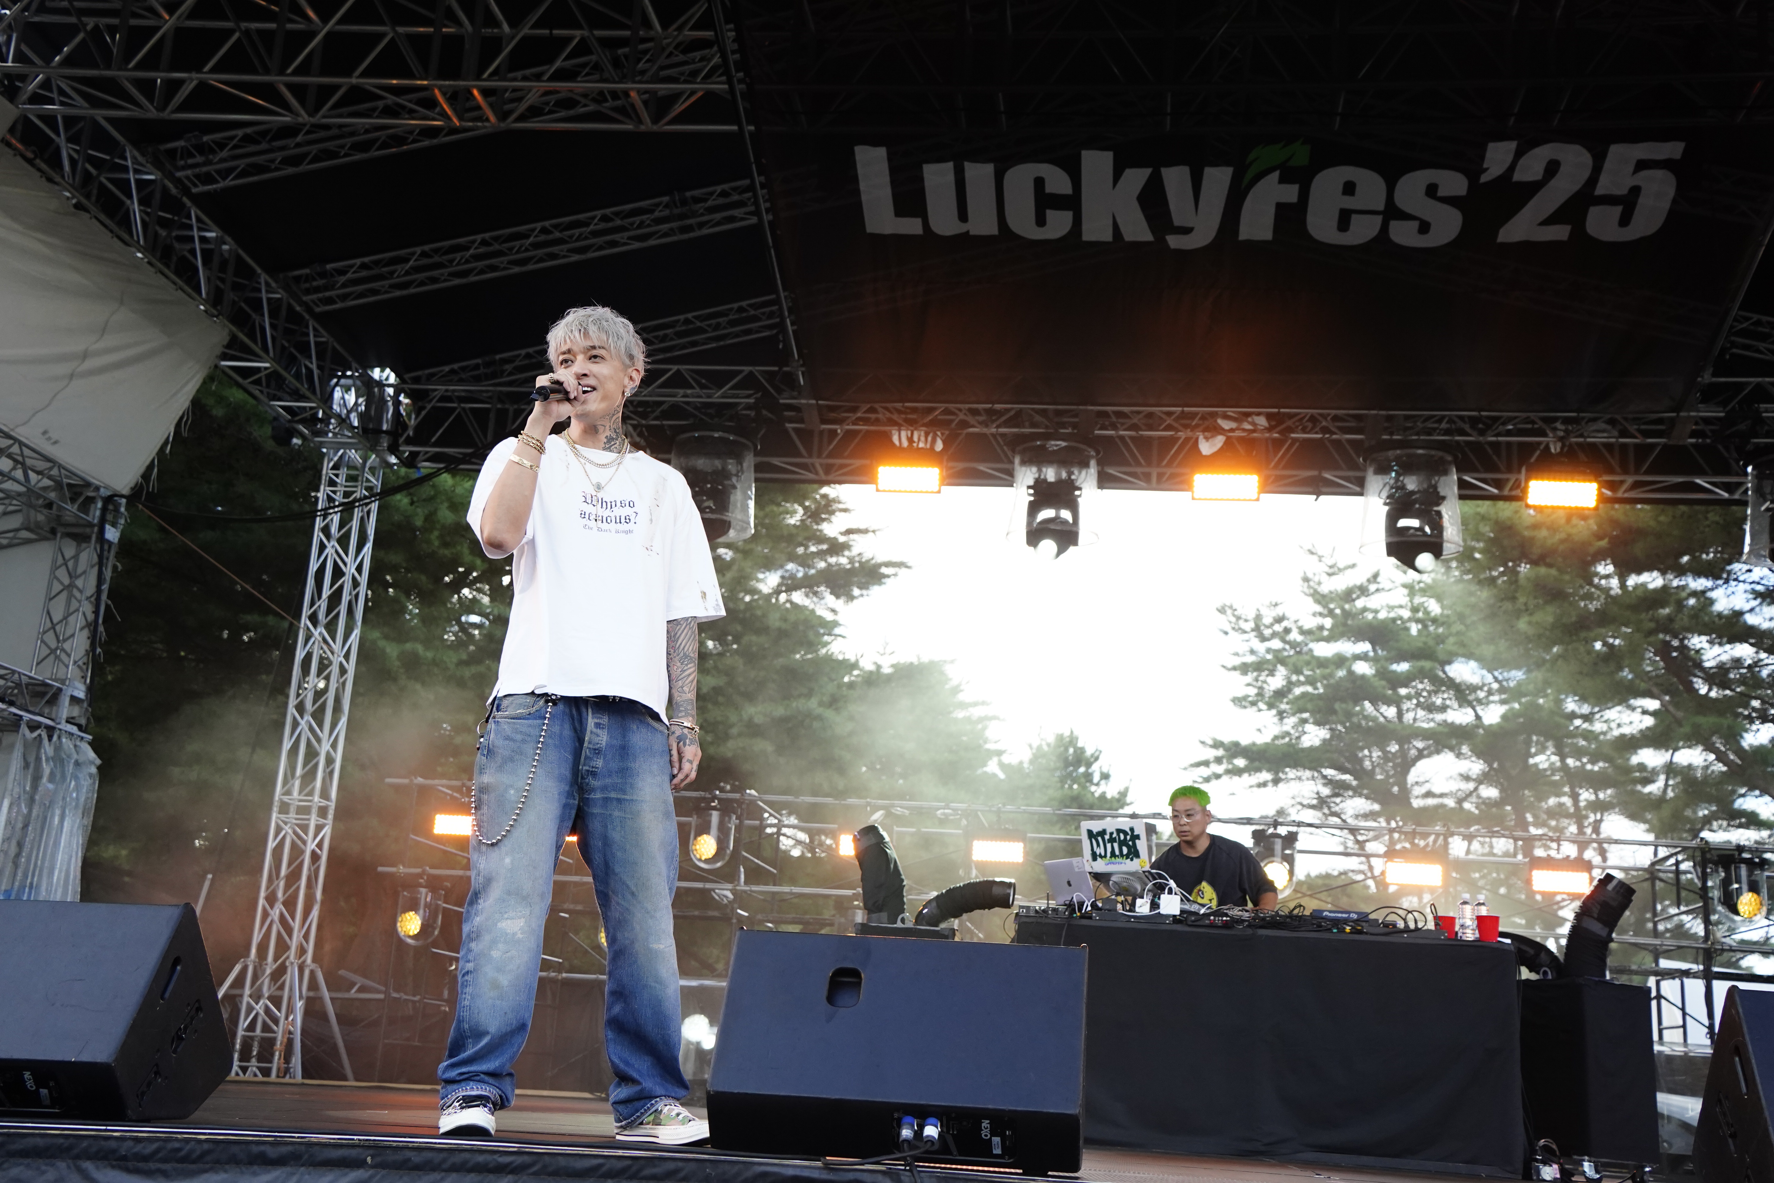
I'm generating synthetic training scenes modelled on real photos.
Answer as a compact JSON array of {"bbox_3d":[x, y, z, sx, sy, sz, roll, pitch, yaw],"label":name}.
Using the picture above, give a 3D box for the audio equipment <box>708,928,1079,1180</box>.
[{"bbox_3d":[0.037,0.934,3.918,0.710,0.436,0.480,3,-15,4],"label":"audio equipment"}]

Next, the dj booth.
[{"bbox_3d":[1.583,1.979,8.327,2.076,0.906,0.750,2,-15,6],"label":"dj booth"}]

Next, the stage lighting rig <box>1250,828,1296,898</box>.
[{"bbox_3d":[2.918,2.045,14.500,0.340,0.520,0.340,3,-15,3],"label":"stage lighting rig"}]

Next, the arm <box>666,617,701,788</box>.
[{"bbox_3d":[-0.431,0.235,4.080,0.085,0.365,0.120,8,-15,-14],"label":"arm"}]

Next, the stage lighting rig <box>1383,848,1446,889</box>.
[{"bbox_3d":[4.473,2.352,16.300,0.510,0.310,0.220,2,-15,6],"label":"stage lighting rig"}]

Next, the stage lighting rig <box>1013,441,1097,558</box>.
[{"bbox_3d":[1.095,-0.599,12.400,0.490,0.740,0.480,3,-15,5],"label":"stage lighting rig"}]

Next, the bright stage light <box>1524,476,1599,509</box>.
[{"bbox_3d":[4.807,-0.712,13.700,0.520,0.250,0.200,2,-15,6],"label":"bright stage light"}]

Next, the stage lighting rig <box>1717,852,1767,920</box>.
[{"bbox_3d":[7.042,2.428,15.800,0.380,0.540,0.380,3,-15,3],"label":"stage lighting rig"}]

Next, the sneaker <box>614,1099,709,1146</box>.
[{"bbox_3d":[-0.439,1.053,3.820,0.100,0.105,0.270,17,-20,-42],"label":"sneaker"}]

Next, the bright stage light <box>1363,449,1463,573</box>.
[{"bbox_3d":[3.280,-0.502,12.000,0.550,0.740,0.520,5,-15,-5],"label":"bright stage light"}]

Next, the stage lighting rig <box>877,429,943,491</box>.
[{"bbox_3d":[0.153,-0.848,12.500,0.430,0.400,0.220,2,-15,9],"label":"stage lighting rig"}]

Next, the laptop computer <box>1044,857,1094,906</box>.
[{"bbox_3d":[0.879,1.292,8.453,0.270,0.210,0.310,13,-18,-32],"label":"laptop computer"}]

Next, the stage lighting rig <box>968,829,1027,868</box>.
[{"bbox_3d":[0.958,2.216,16.600,0.510,0.300,0.220,2,-15,6],"label":"stage lighting rig"}]

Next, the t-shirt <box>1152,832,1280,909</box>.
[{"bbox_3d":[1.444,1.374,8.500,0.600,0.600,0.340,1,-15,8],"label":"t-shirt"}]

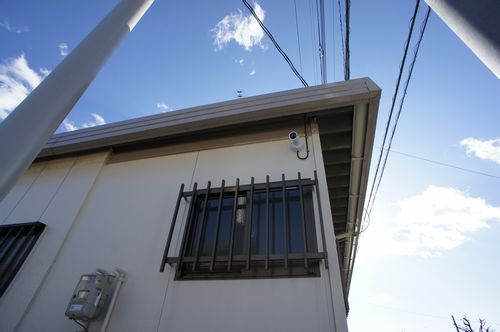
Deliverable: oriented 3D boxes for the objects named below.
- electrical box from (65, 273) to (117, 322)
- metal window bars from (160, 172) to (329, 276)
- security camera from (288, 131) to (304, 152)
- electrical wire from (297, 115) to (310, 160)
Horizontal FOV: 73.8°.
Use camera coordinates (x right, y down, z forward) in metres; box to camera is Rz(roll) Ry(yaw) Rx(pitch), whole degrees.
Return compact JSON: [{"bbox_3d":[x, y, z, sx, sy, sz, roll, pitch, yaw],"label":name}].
[{"bbox_3d":[-1.105,0.898,2.335,0.182,0.304,0.125,-6,-44,10],"label":"electrical box"},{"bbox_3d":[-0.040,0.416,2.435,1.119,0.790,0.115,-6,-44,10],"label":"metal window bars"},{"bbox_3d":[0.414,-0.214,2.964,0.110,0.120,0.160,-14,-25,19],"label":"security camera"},{"bbox_3d":[0.483,-0.280,3.091,0.110,0.633,0.050,-6,-44,10],"label":"electrical wire"}]

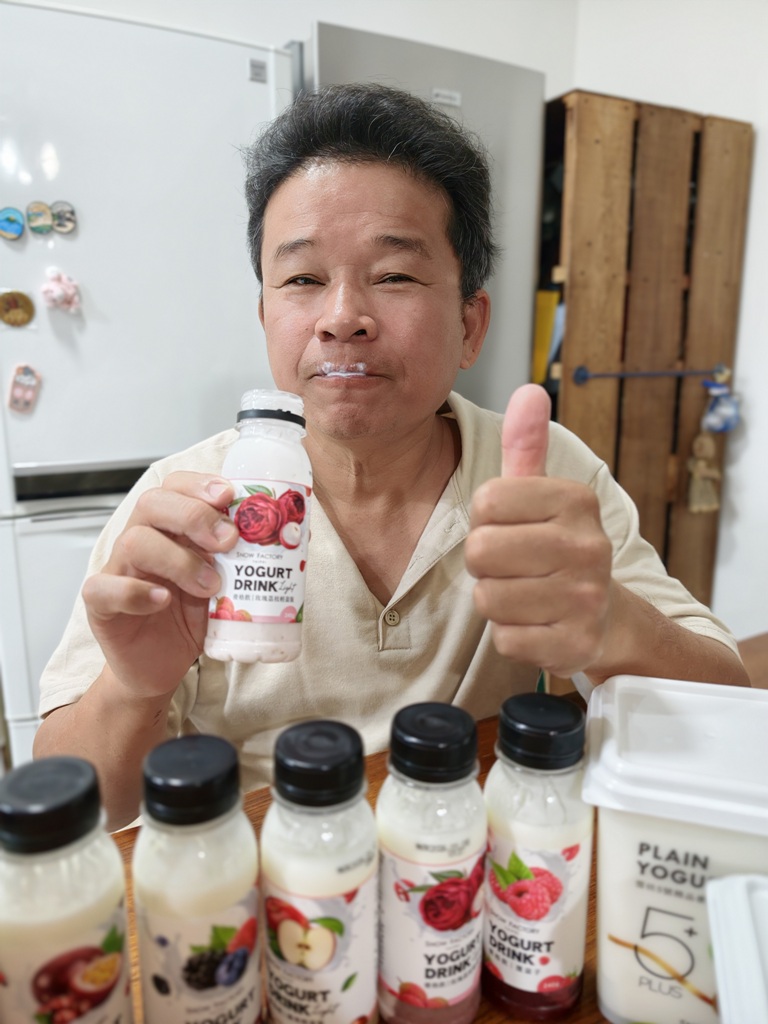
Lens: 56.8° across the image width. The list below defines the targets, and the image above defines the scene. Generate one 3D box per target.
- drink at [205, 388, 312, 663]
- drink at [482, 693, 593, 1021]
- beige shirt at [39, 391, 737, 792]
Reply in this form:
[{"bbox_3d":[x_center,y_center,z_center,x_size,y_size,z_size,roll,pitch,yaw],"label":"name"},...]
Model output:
[{"bbox_3d":[-0.072,0.008,0.424,0.055,0.157,0.055,5,-6,-13],"label":"drink"},{"bbox_3d":[0.080,0.177,0.371,0.055,0.158,0.055,9,15,38],"label":"drink"},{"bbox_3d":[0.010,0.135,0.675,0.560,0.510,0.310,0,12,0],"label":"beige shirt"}]

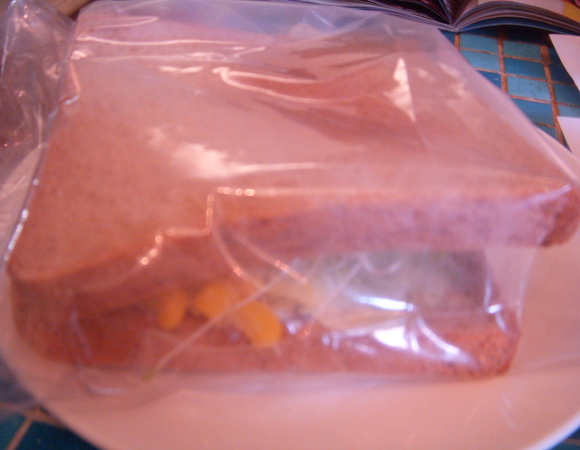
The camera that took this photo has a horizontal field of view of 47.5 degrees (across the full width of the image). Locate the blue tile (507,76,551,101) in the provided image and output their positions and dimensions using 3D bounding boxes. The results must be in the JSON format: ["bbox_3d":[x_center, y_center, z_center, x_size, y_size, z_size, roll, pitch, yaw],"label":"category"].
[{"bbox_3d":[0.118,-0.066,0.327,0.020,0.005,0.020,11,39,8],"label":"blue tile"}]

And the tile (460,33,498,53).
[{"bbox_3d":[0.105,-0.099,0.368,0.020,0.005,0.020,11,39,8],"label":"tile"}]

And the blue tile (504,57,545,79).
[{"bbox_3d":[0.122,-0.080,0.345,0.020,0.005,0.020,11,39,8],"label":"blue tile"}]

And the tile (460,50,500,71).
[{"bbox_3d":[0.100,-0.085,0.350,0.020,0.005,0.020,11,39,8],"label":"tile"}]

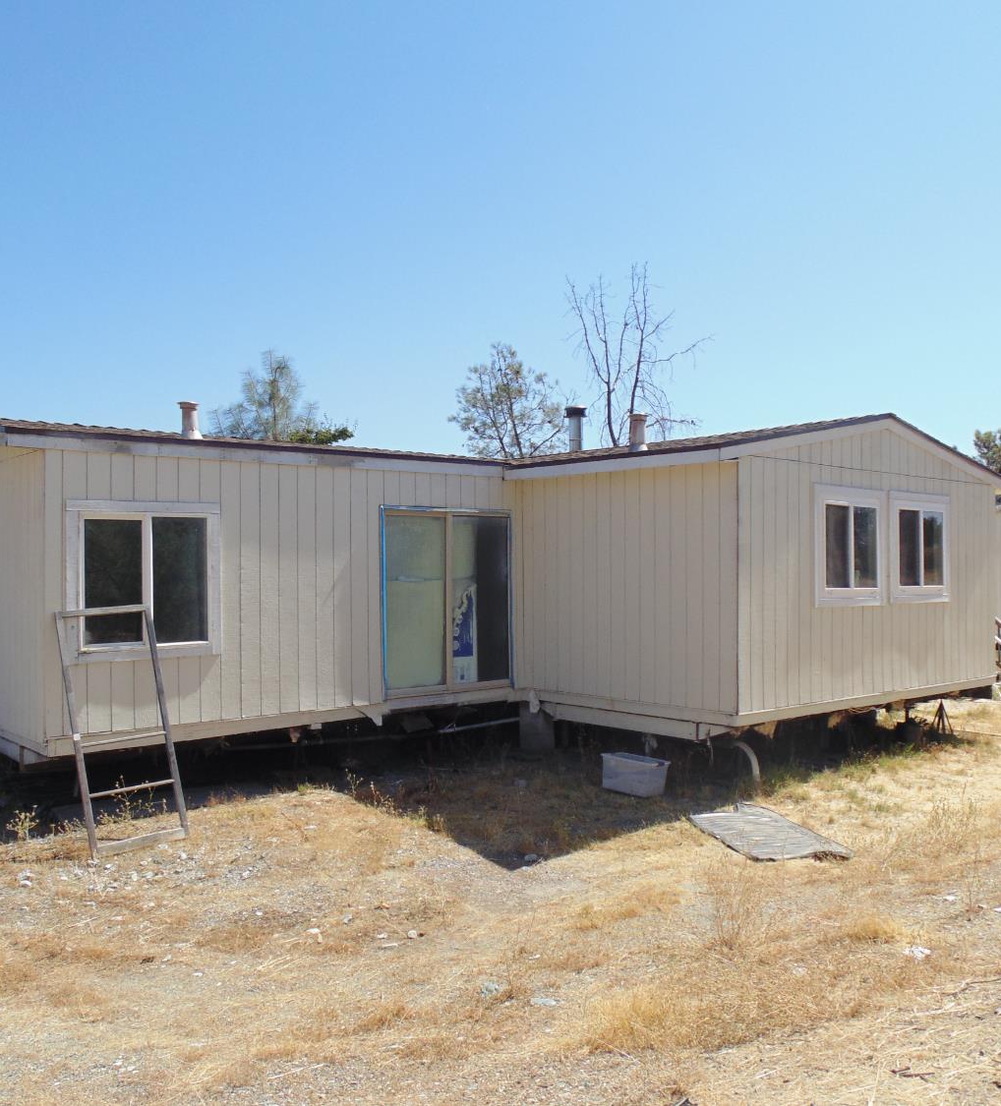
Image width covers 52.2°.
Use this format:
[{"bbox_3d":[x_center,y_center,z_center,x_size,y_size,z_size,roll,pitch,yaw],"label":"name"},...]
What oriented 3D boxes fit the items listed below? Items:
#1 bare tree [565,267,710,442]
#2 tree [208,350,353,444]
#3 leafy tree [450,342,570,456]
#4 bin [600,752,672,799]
[{"bbox_3d":[4.415,-3.255,32.914,4.600,12.190,4.600,0,-1,0],"label":"bare tree"},{"bbox_3d":[-5.916,-1.267,26.942,4.000,8.210,4.000,0,-1,0],"label":"tree"},{"bbox_3d":[0.297,-1.782,30.934,3.900,9.260,3.900,0,-1,0],"label":"leafy tree"},{"bbox_3d":[1.256,2.076,9.579,0.380,0.310,0.660,0,-1,-41],"label":"bin"}]

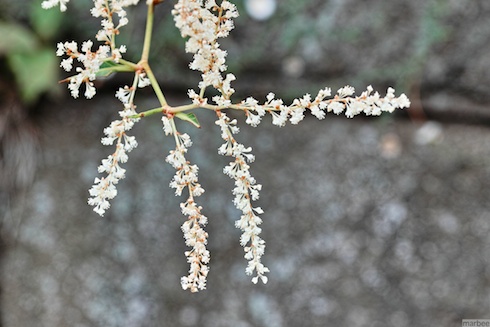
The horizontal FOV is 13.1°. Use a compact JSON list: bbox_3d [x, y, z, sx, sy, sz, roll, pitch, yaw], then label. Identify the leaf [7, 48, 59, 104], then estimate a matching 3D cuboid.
[{"bbox_3d":[-0.119,-0.049,1.200,0.029,0.032,0.015,0,10,0],"label":"leaf"}]

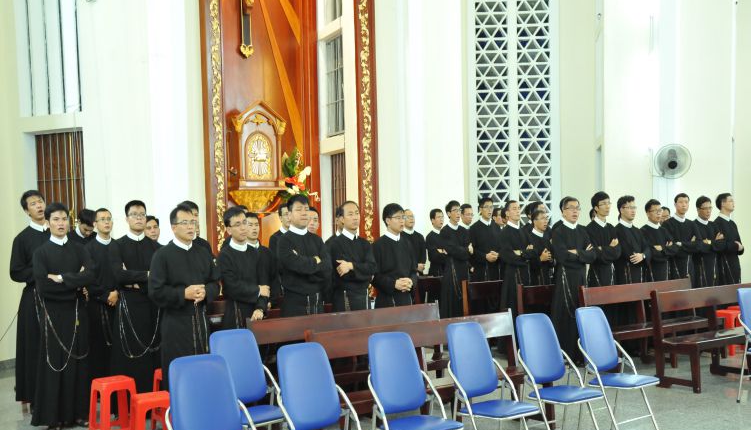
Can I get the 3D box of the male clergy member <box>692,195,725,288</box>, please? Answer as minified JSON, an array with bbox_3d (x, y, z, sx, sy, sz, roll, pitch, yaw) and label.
[{"bbox_3d":[3.628,0.621,8.000,0.460,1.635,0.350,-1,0,-26],"label":"male clergy member"}]

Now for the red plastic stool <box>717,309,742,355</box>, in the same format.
[{"bbox_3d":[3.722,1.212,7.621,0.330,0.450,0.330,-2,2,-22],"label":"red plastic stool"}]

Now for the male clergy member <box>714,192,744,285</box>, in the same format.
[{"bbox_3d":[3.978,0.601,8.200,0.450,1.660,0.350,-1,0,-36],"label":"male clergy member"}]

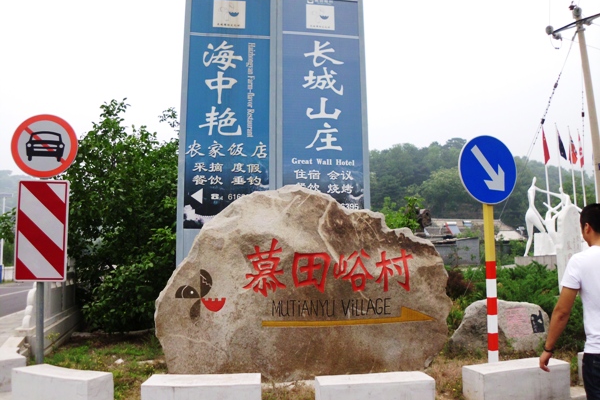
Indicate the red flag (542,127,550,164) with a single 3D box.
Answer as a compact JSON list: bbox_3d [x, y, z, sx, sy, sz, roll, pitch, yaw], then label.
[{"bbox_3d":[9.143,-2.021,18.000,0.320,1.330,0.200,0,-6,0],"label":"red flag"}]

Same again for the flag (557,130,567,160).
[{"bbox_3d":[9.915,-2.104,18.400,0.360,1.200,0.200,0,-6,0],"label":"flag"}]

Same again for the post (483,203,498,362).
[{"bbox_3d":[2.179,1.012,5.550,0.115,2.000,0.115,0,-6,0],"label":"post"}]

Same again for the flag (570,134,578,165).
[{"bbox_3d":[10.634,-1.956,18.800,0.330,1.250,0.200,0,-6,0],"label":"flag"}]

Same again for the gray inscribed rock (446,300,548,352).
[{"bbox_3d":[2.919,1.851,7.100,1.320,0.740,0.600,-1,-6,5],"label":"gray inscribed rock"}]

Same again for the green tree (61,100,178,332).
[{"bbox_3d":[-3.403,0.294,9.200,2.500,4.300,2.400,0,-6,0],"label":"green tree"}]

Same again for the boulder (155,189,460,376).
[{"bbox_3d":[0.042,0.982,5.850,3.350,2.200,1.000,-1,-6,12],"label":"boulder"}]

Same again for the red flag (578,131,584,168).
[{"bbox_3d":[11.137,-1.998,19.200,0.260,1.350,0.200,0,-6,0],"label":"red flag"}]

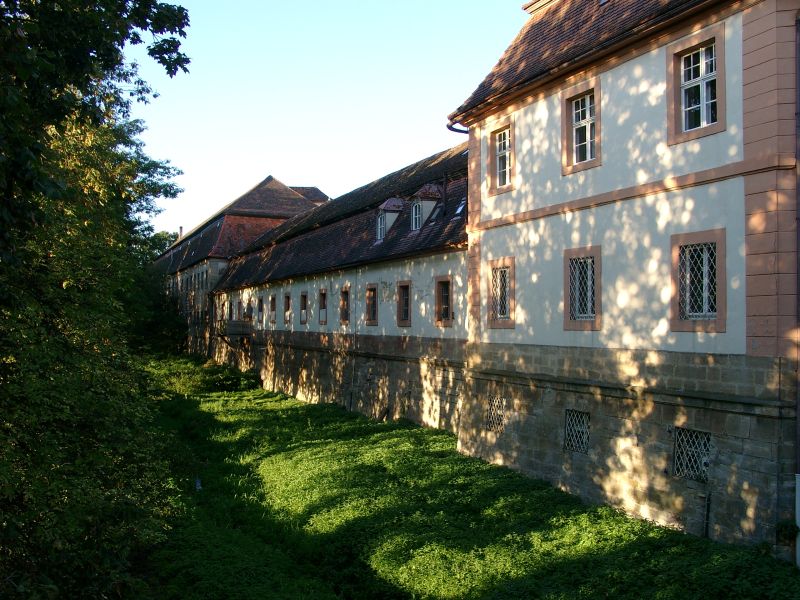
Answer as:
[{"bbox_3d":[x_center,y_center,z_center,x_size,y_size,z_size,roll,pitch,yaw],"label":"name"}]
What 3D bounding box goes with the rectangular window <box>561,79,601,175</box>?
[{"bbox_3d":[4.366,-4.064,18.630,0.220,2.040,1.490,1,-2,-24],"label":"rectangular window"}]

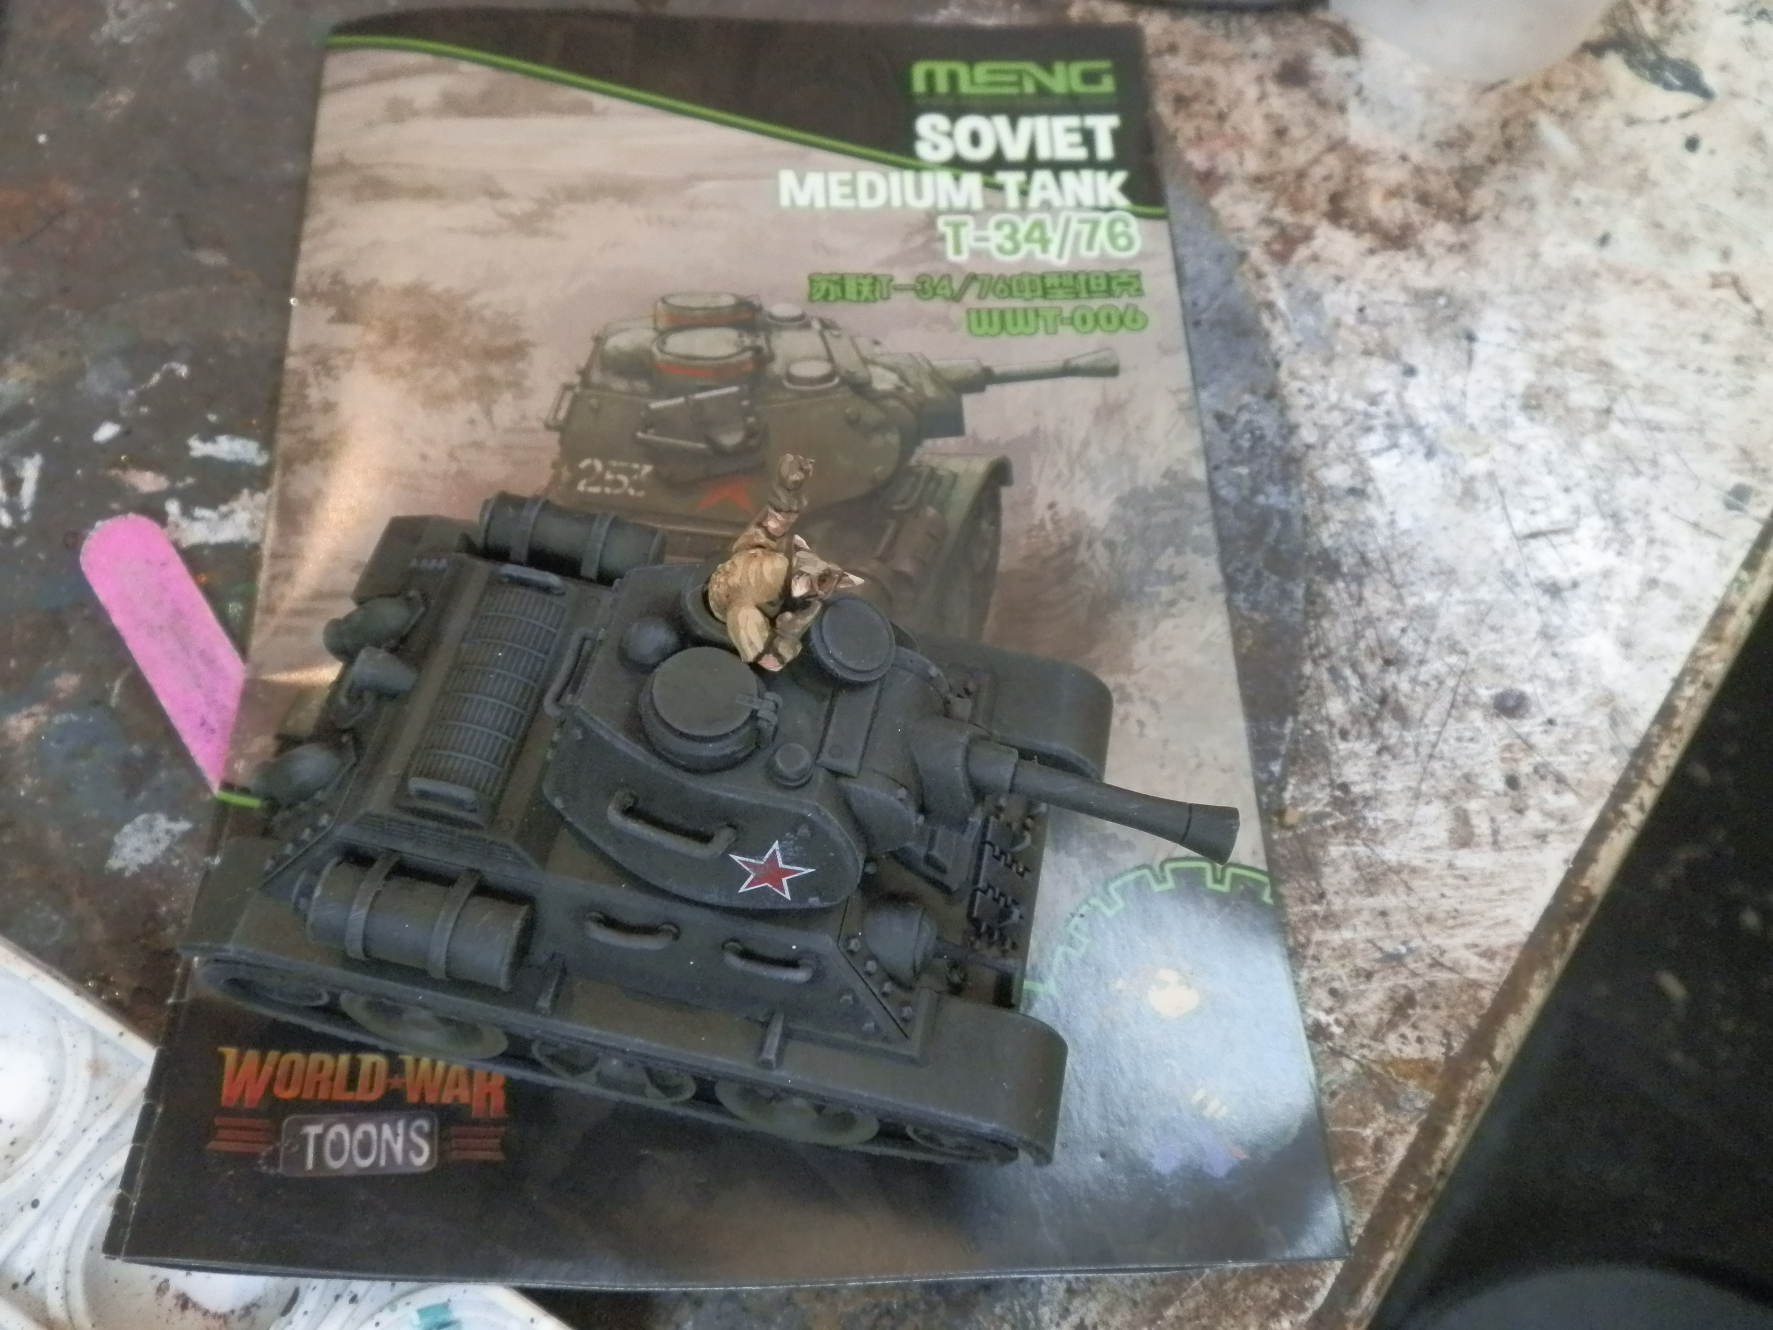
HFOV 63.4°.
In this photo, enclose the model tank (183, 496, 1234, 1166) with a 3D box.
[{"bbox_3d":[-0.018,0.014,0.163,0.106,0.059,0.059,13,57,-1],"label":"model tank"}]

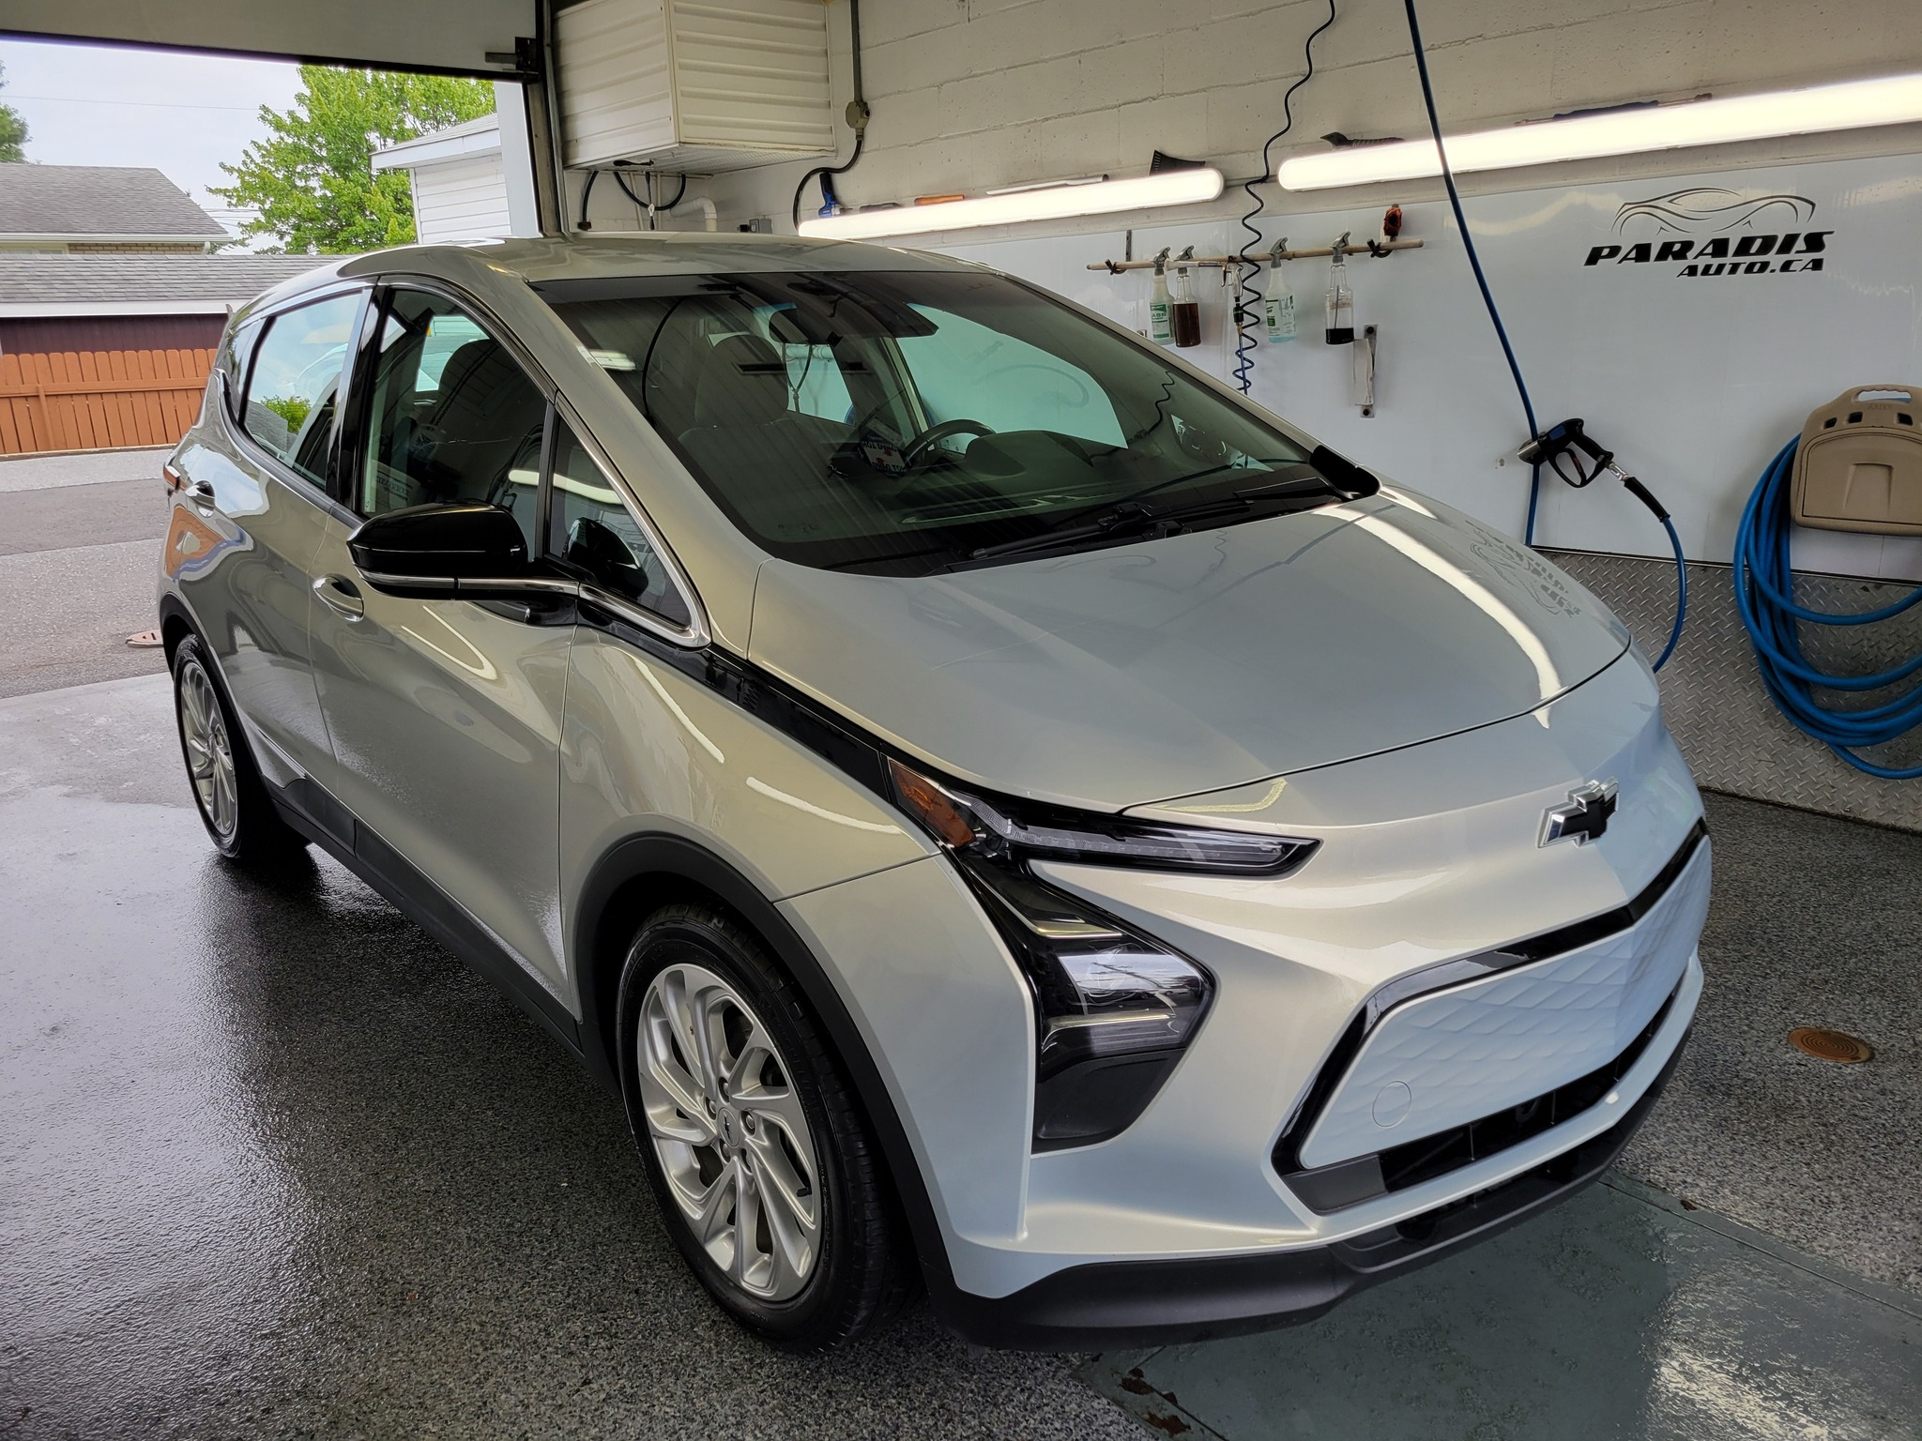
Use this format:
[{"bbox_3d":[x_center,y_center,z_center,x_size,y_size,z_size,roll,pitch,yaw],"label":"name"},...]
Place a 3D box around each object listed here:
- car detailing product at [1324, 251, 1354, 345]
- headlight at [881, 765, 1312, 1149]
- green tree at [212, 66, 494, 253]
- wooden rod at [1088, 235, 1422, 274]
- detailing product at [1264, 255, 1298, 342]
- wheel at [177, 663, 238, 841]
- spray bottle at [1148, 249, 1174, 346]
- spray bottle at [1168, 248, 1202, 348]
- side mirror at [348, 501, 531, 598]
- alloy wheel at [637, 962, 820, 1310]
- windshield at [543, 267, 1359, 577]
[{"bbox_3d":[1.164,-1.322,4.451,0.105,0.325,0.088,-13,19,-37],"label":"car detailing product"},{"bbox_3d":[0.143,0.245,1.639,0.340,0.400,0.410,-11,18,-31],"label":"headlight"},{"bbox_3d":[-10.492,-9.811,26.480,7.500,8.600,7.500,-14,20,-38],"label":"green tree"},{"bbox_3d":[0.908,-1.520,4.736,0.023,0.023,1.374,-15,20,-38],"label":"wooden rod"},{"bbox_3d":[1.051,-1.408,4.733,0.100,0.310,0.095,-26,27,-34],"label":"detailing product"},{"bbox_3d":[-1.957,0.066,3.928,0.170,0.467,0.467,-14,20,-39],"label":"wheel"},{"bbox_3d":[0.712,-1.501,5.117,0.100,0.310,0.095,-26,27,-34],"label":"spray bottle"},{"bbox_3d":[0.767,-1.443,4.919,0.105,0.330,0.088,-13,19,-37],"label":"spray bottle"},{"bbox_3d":[-0.756,-0.252,2.121,0.225,0.148,0.180,-14,20,-38],"label":"side mirror"},{"bbox_3d":[-0.261,0.540,2.007,0.170,0.468,0.468,-13,19,-38],"label":"alloy wheel"},{"bbox_3d":[0.003,-0.585,2.568,1.340,0.150,1.060,-14,46,-39],"label":"windshield"}]

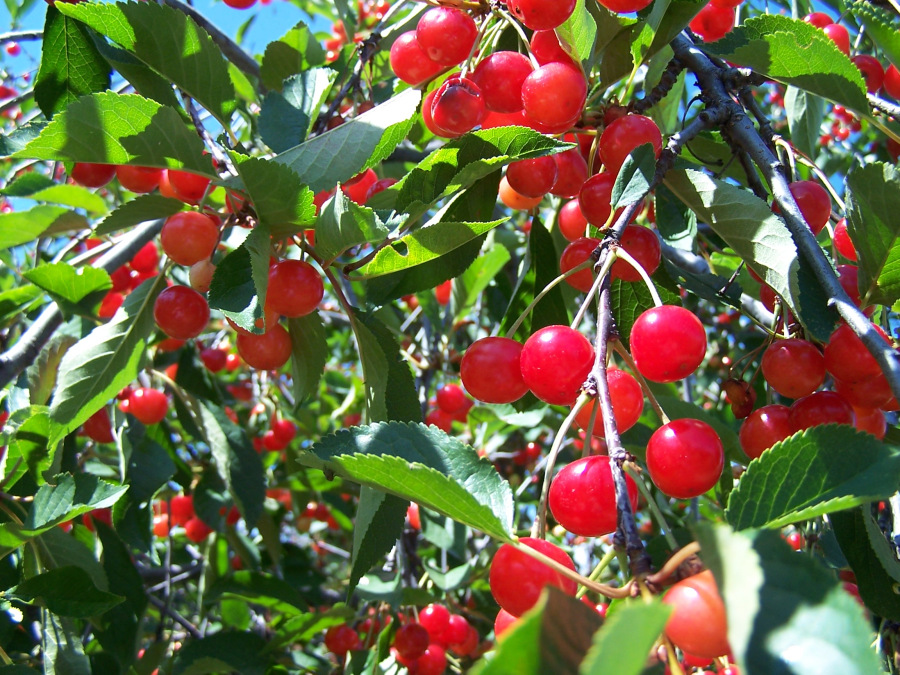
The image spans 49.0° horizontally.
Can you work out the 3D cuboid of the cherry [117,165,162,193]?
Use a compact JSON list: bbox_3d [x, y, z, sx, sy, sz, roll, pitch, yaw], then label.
[{"bbox_3d":[-0.139,-0.075,0.442,0.021,0.021,0.021,0,-15,0],"label":"cherry"}]

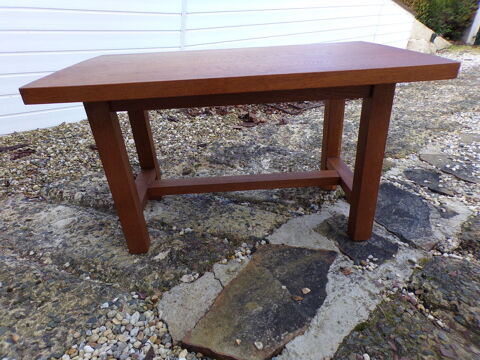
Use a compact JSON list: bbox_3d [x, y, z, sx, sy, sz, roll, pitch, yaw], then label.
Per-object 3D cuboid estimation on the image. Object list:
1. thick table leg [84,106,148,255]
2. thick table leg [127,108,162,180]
[{"bbox_3d":[-0.323,-0.002,0.908,0.053,0.481,0.055,-5,29,-1],"label":"thick table leg"},{"bbox_3d":[-0.341,-0.146,1.190,0.053,0.484,0.055,-4,28,-1],"label":"thick table leg"}]

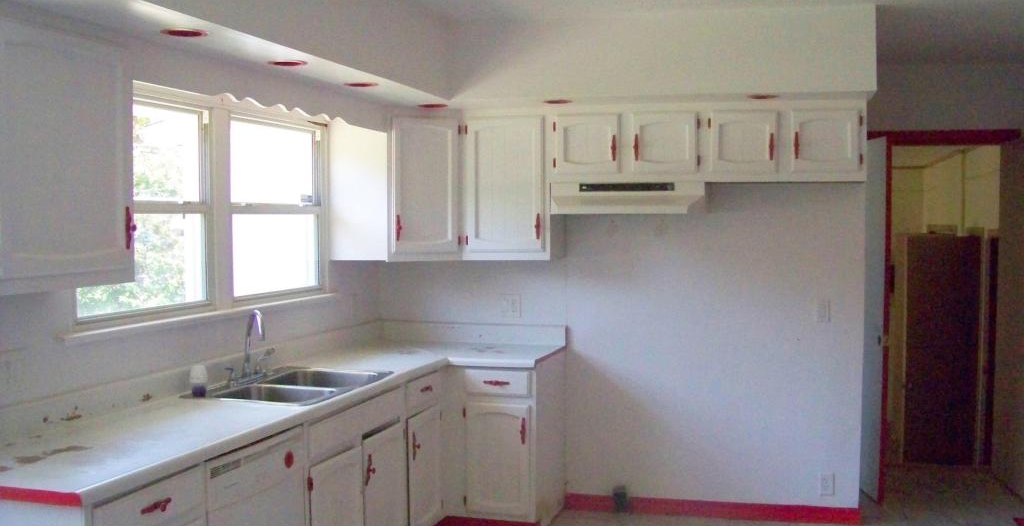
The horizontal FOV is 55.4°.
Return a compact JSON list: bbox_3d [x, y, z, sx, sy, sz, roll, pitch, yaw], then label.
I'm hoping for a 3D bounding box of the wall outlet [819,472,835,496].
[{"bbox_3d":[1.585,1.113,4.912,0.075,0.117,0.010,1,3,17],"label":"wall outlet"}]

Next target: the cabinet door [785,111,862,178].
[{"bbox_3d":[1.452,-0.558,4.514,0.325,0.300,0.025,0,2,17],"label":"cabinet door"}]

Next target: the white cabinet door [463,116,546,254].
[{"bbox_3d":[-0.028,-0.393,4.961,0.432,0.701,0.025,0,2,17],"label":"white cabinet door"}]

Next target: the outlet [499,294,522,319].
[{"bbox_3d":[-0.012,0.241,5.362,0.125,0.125,0.010,1,3,17],"label":"outlet"}]

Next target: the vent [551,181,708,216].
[{"bbox_3d":[0.591,-0.321,4.908,0.765,0.158,0.480,1,3,17],"label":"vent"}]

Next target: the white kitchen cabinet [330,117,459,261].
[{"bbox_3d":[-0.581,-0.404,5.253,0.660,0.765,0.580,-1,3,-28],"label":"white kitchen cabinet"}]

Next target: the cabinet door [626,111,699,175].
[{"bbox_3d":[0.734,-0.579,4.726,0.342,0.304,0.025,0,2,17],"label":"cabinet door"}]

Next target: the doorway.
[{"bbox_3d":[2.508,0.256,5.855,0.980,2.110,0.130,1,3,17],"label":"doorway"}]

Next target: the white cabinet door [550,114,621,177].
[{"bbox_3d":[0.376,-0.586,4.833,0.337,0.297,0.025,0,2,17],"label":"white cabinet door"}]

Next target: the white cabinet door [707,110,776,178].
[{"bbox_3d":[1.097,-0.571,4.618,0.326,0.305,0.025,0,2,17],"label":"white cabinet door"}]

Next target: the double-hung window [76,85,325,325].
[{"bbox_3d":[-1.200,-0.249,4.097,0.090,0.850,1.770,1,3,17],"label":"double-hung window"}]

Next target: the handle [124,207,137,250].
[{"bbox_3d":[-1.154,-0.105,2.961,0.032,0.130,0.025,1,3,17],"label":"handle"}]

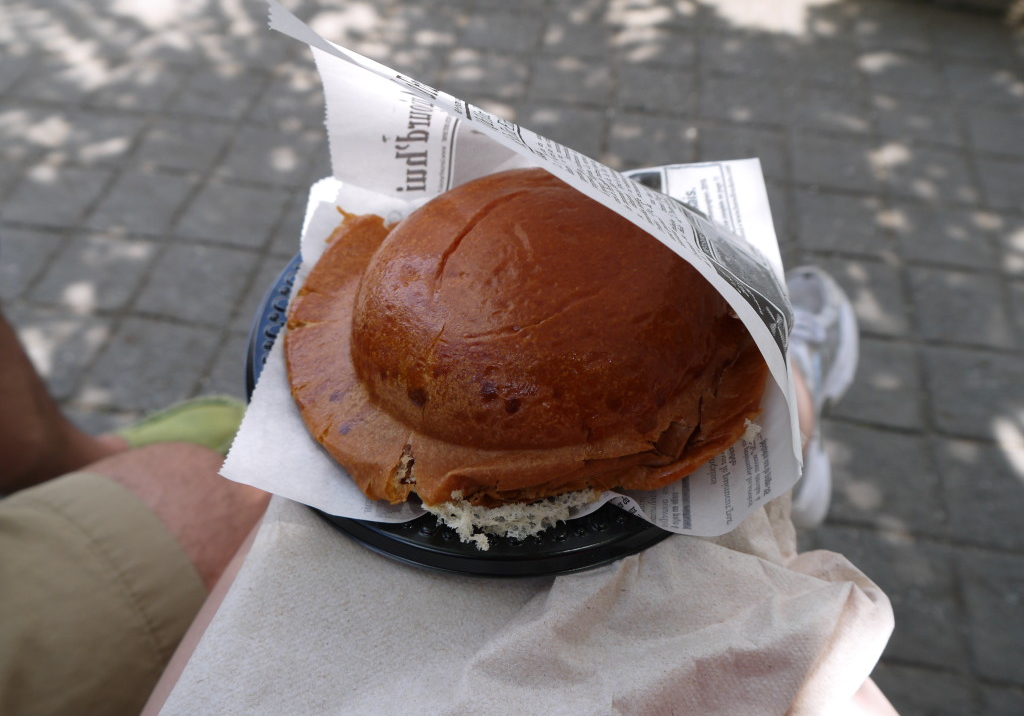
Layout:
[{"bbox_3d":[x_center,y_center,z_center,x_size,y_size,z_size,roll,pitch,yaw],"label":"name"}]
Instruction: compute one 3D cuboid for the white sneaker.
[{"bbox_3d":[0.279,0.019,0.798,0.100,0.108,0.265,0,65,18],"label":"white sneaker"}]

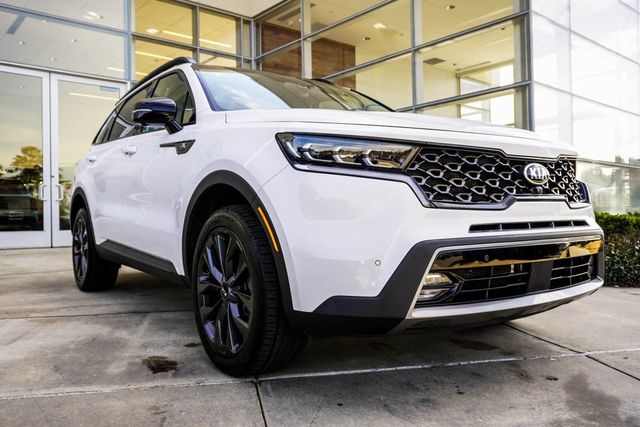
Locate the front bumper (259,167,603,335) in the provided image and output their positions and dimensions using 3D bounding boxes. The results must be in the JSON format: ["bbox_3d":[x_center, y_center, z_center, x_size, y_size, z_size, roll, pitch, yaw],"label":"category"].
[{"bbox_3d":[0.712,0.129,2.347,1.880,0.630,0.600,-1,1,-36],"label":"front bumper"}]

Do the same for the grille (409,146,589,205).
[{"bbox_3d":[0.834,-0.134,2.166,1.200,0.245,0.150,-1,1,-36],"label":"grille"}]

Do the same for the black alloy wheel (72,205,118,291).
[{"bbox_3d":[-1.972,0.315,4.684,0.250,0.730,0.730,-1,1,-36],"label":"black alloy wheel"}]

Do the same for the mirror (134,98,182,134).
[{"bbox_3d":[-0.873,-0.510,2.884,0.235,0.180,0.170,-1,1,-36],"label":"mirror"}]

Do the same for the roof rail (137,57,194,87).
[{"bbox_3d":[-1.363,-1.005,4.163,0.060,0.090,1.850,-1,1,-36],"label":"roof rail"}]

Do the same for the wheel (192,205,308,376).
[{"bbox_3d":[-0.332,0.343,2.396,0.250,0.730,0.730,-1,1,-36],"label":"wheel"}]

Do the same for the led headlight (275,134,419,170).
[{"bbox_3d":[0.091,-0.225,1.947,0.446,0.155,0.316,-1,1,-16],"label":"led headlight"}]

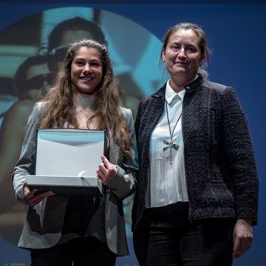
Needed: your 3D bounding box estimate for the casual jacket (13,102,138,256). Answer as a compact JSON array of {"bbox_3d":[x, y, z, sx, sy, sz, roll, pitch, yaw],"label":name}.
[{"bbox_3d":[-0.242,0.194,7.350,0.520,0.660,0.340,0,-6,4],"label":"casual jacket"}]

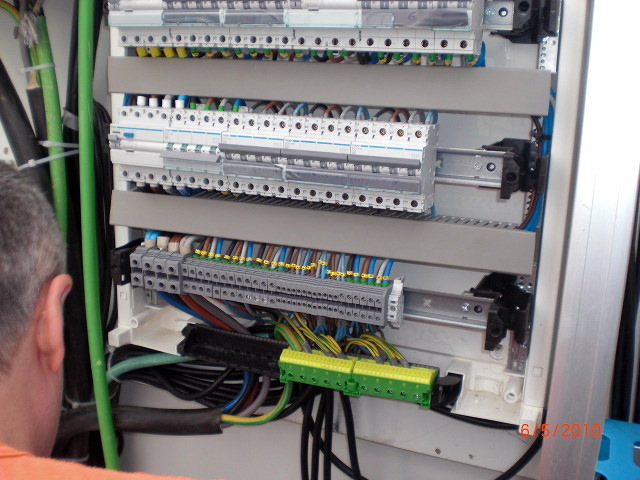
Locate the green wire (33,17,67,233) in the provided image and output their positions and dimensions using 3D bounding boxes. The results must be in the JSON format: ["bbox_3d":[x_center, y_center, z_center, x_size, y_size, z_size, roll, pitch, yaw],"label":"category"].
[{"bbox_3d":[-0.349,-0.137,0.910,0.021,0.288,0.020,2,11,22],"label":"green wire"}]

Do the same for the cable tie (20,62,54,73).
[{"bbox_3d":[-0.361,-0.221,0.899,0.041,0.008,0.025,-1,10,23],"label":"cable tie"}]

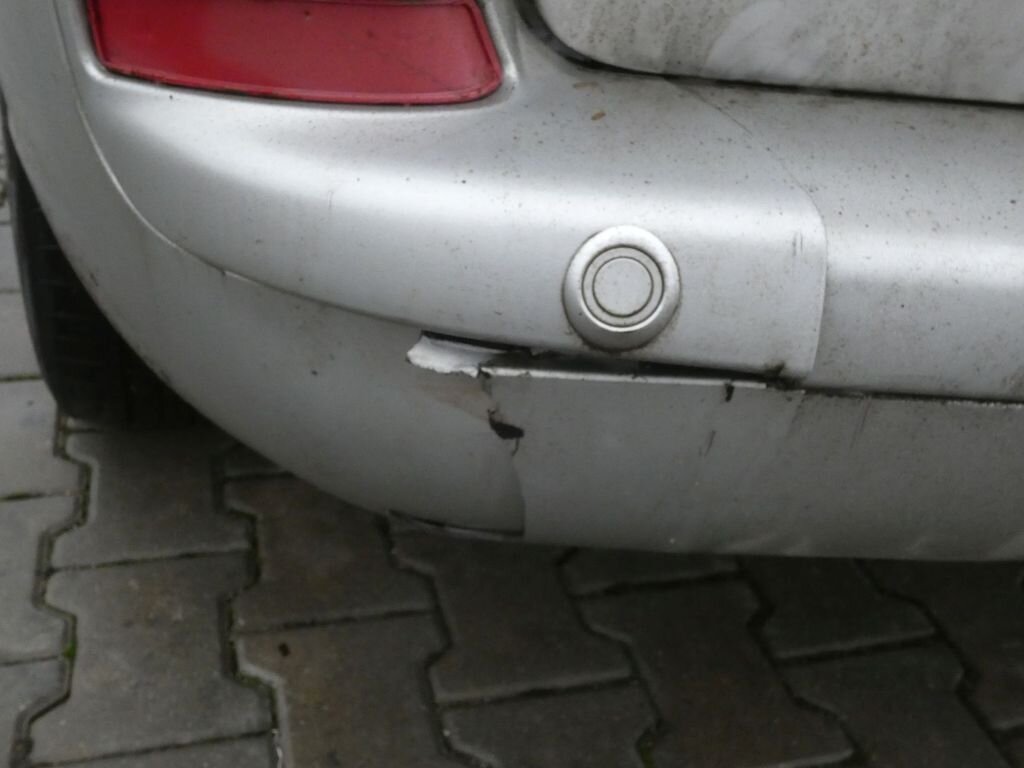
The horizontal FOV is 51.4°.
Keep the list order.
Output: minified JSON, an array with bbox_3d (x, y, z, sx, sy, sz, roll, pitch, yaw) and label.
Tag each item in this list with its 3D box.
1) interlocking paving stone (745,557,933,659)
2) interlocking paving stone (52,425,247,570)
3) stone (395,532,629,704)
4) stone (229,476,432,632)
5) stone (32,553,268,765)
[{"bbox_3d":[0.267,0.201,1.006,0.166,0.070,0.200,-3,33,-16],"label":"interlocking paving stone"},{"bbox_3d":[-0.338,0.124,1.006,0.166,0.070,0.200,-3,33,-16],"label":"interlocking paving stone"},{"bbox_3d":[-0.009,0.216,0.925,0.166,0.070,0.200,-3,33,-16],"label":"stone"},{"bbox_3d":[-0.173,0.170,0.965,0.166,0.070,0.200,-3,33,-16],"label":"stone"},{"bbox_3d":[-0.284,0.232,0.844,0.166,0.070,0.200,-3,33,-16],"label":"stone"}]

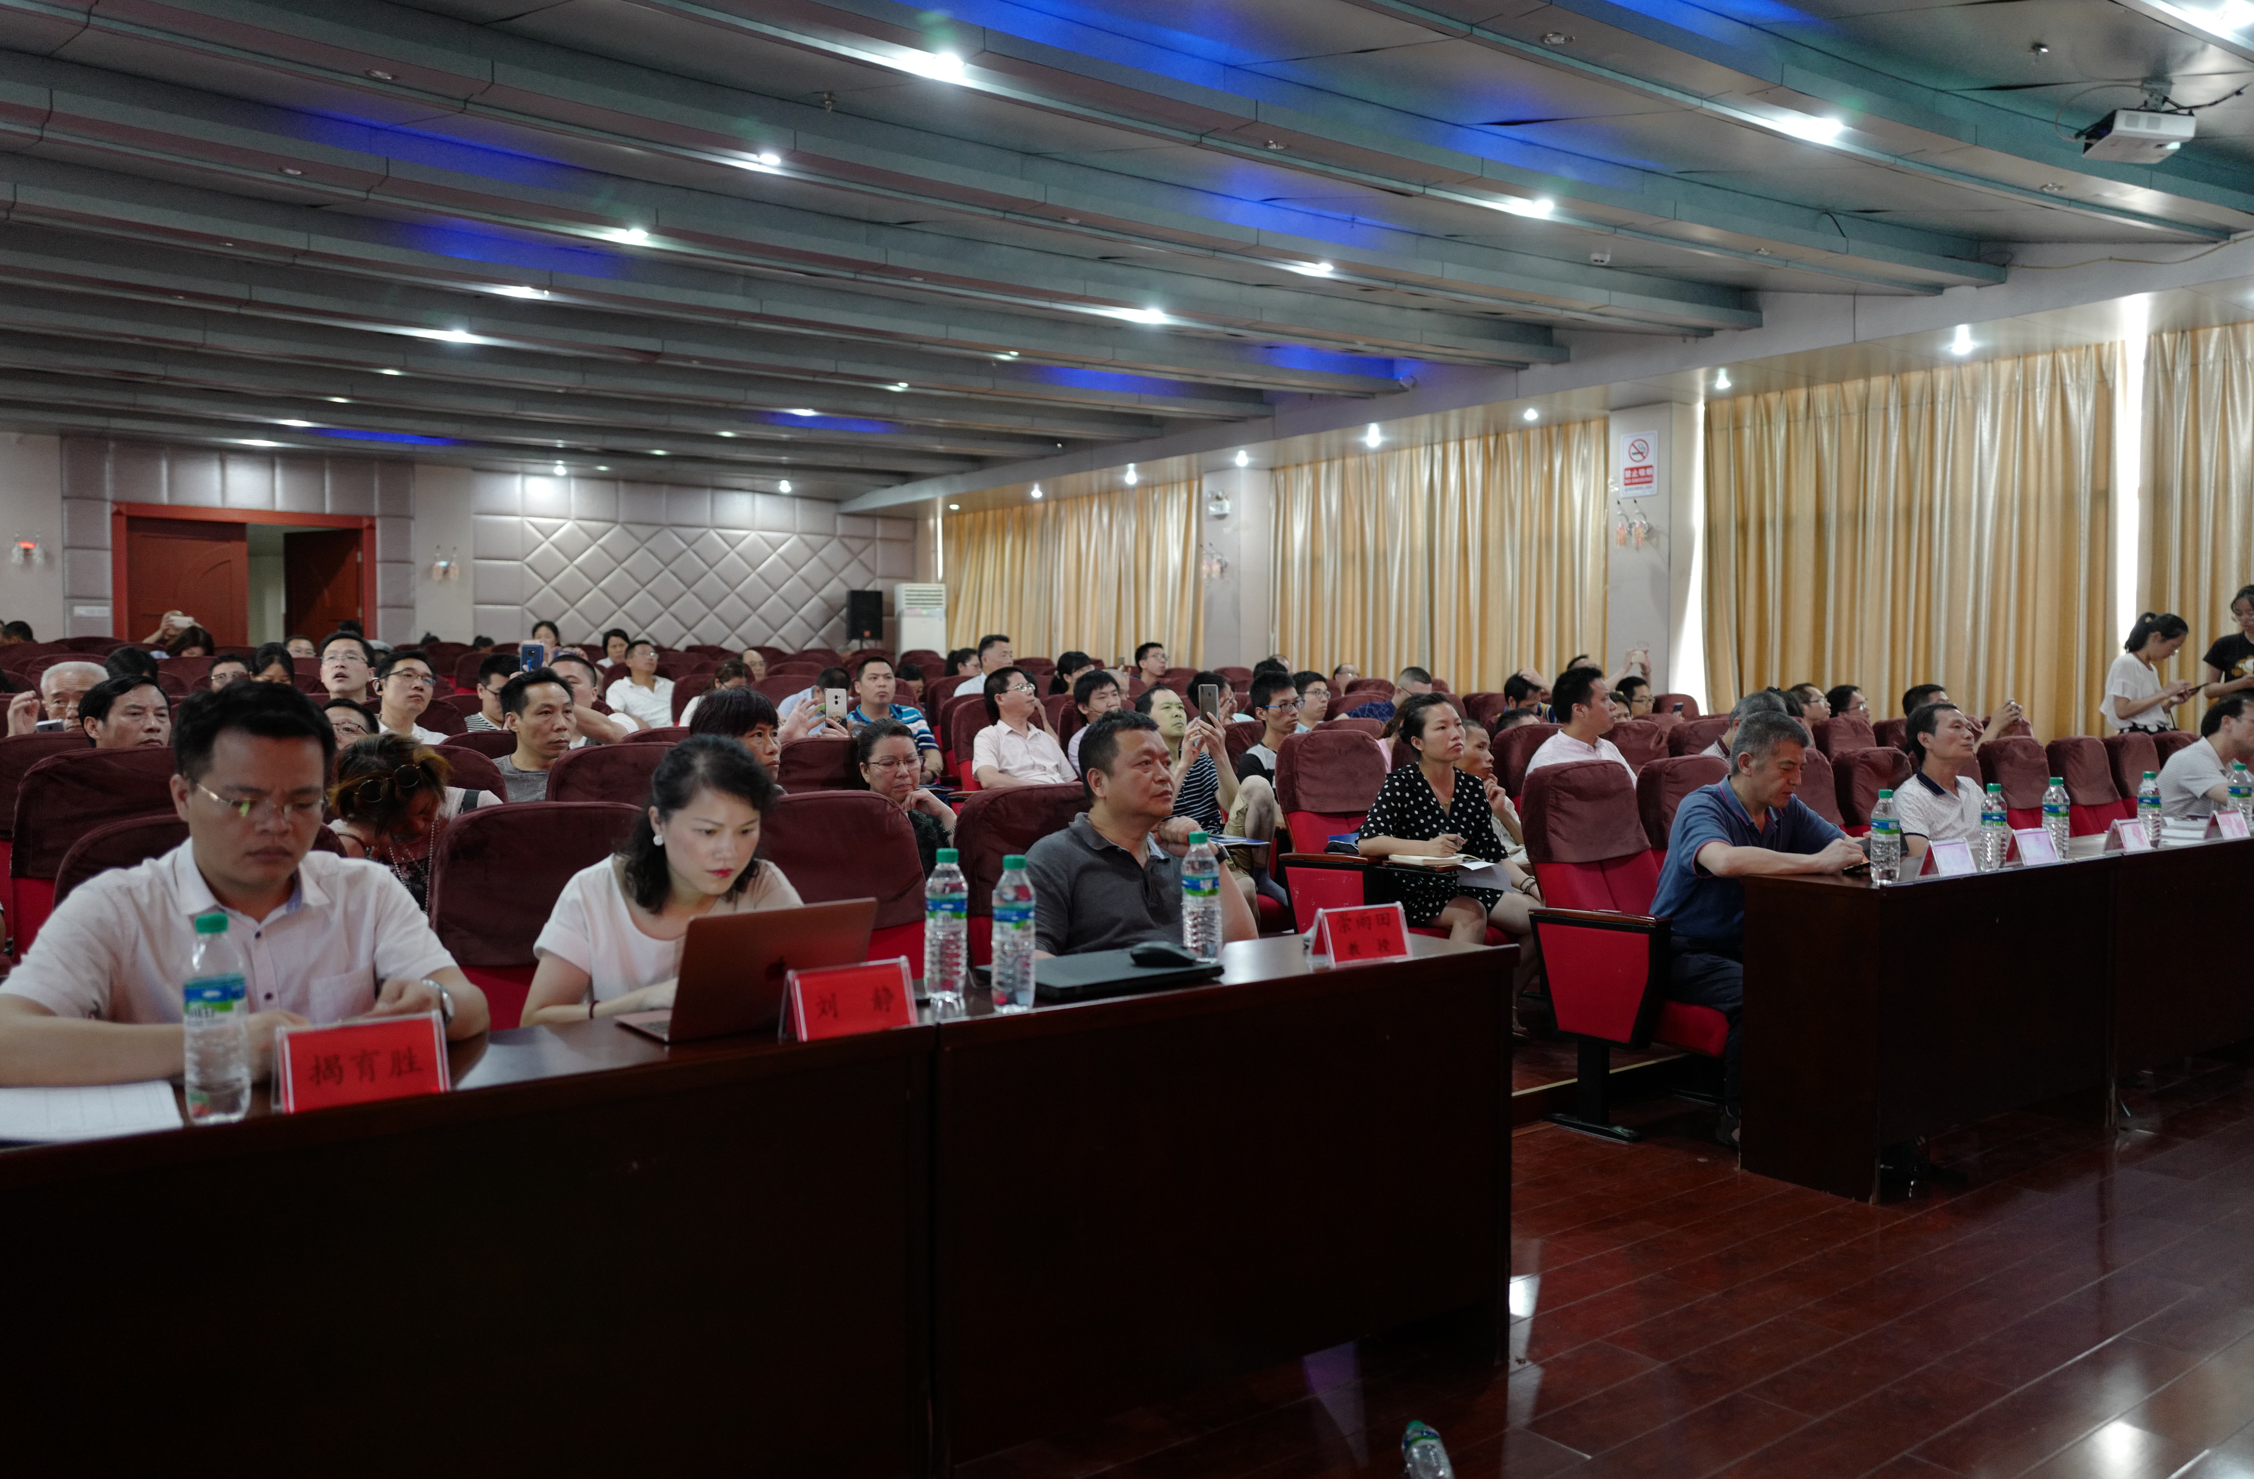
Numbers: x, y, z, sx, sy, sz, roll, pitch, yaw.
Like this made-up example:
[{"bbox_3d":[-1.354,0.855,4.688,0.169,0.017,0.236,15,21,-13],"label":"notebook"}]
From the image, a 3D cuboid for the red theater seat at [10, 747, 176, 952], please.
[{"bbox_3d":[-1.873,0.547,3.460,0.577,1.022,0.634,-1,3,-38],"label":"red theater seat"}]

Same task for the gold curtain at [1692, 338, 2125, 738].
[{"bbox_3d":[4.728,-0.746,10.856,0.160,3.000,2.700,-1,2,-36],"label":"gold curtain"}]

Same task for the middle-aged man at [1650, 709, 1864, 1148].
[{"bbox_3d":[1.734,0.513,4.893,0.562,1.185,0.695,-1,3,-38],"label":"middle-aged man"}]

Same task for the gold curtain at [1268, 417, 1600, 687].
[{"bbox_3d":[2.423,-0.922,13.989,0.160,2.880,3.800,-1,2,-36],"label":"gold curtain"}]

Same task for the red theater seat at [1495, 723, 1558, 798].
[{"bbox_3d":[1.676,0.439,6.602,0.586,1.000,0.656,-1,2,-39],"label":"red theater seat"}]

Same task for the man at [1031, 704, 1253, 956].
[{"bbox_3d":[0.133,0.538,3.706,0.572,1.201,0.756,-1,3,-38],"label":"man"}]

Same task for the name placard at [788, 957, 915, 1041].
[{"bbox_3d":[-0.383,0.357,2.424,0.180,0.091,0.067,-1,2,-39],"label":"name placard"}]

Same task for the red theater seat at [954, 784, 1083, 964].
[{"bbox_3d":[-0.061,0.618,3.878,0.586,1.020,0.656,-1,2,-39],"label":"red theater seat"}]

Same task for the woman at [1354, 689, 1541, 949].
[{"bbox_3d":[1.026,0.404,5.621,0.566,1.121,0.667,-1,2,-33],"label":"woman"}]

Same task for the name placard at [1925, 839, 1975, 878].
[{"bbox_3d":[2.060,0.291,4.415,0.168,0.086,0.065,-1,2,-37],"label":"name placard"}]

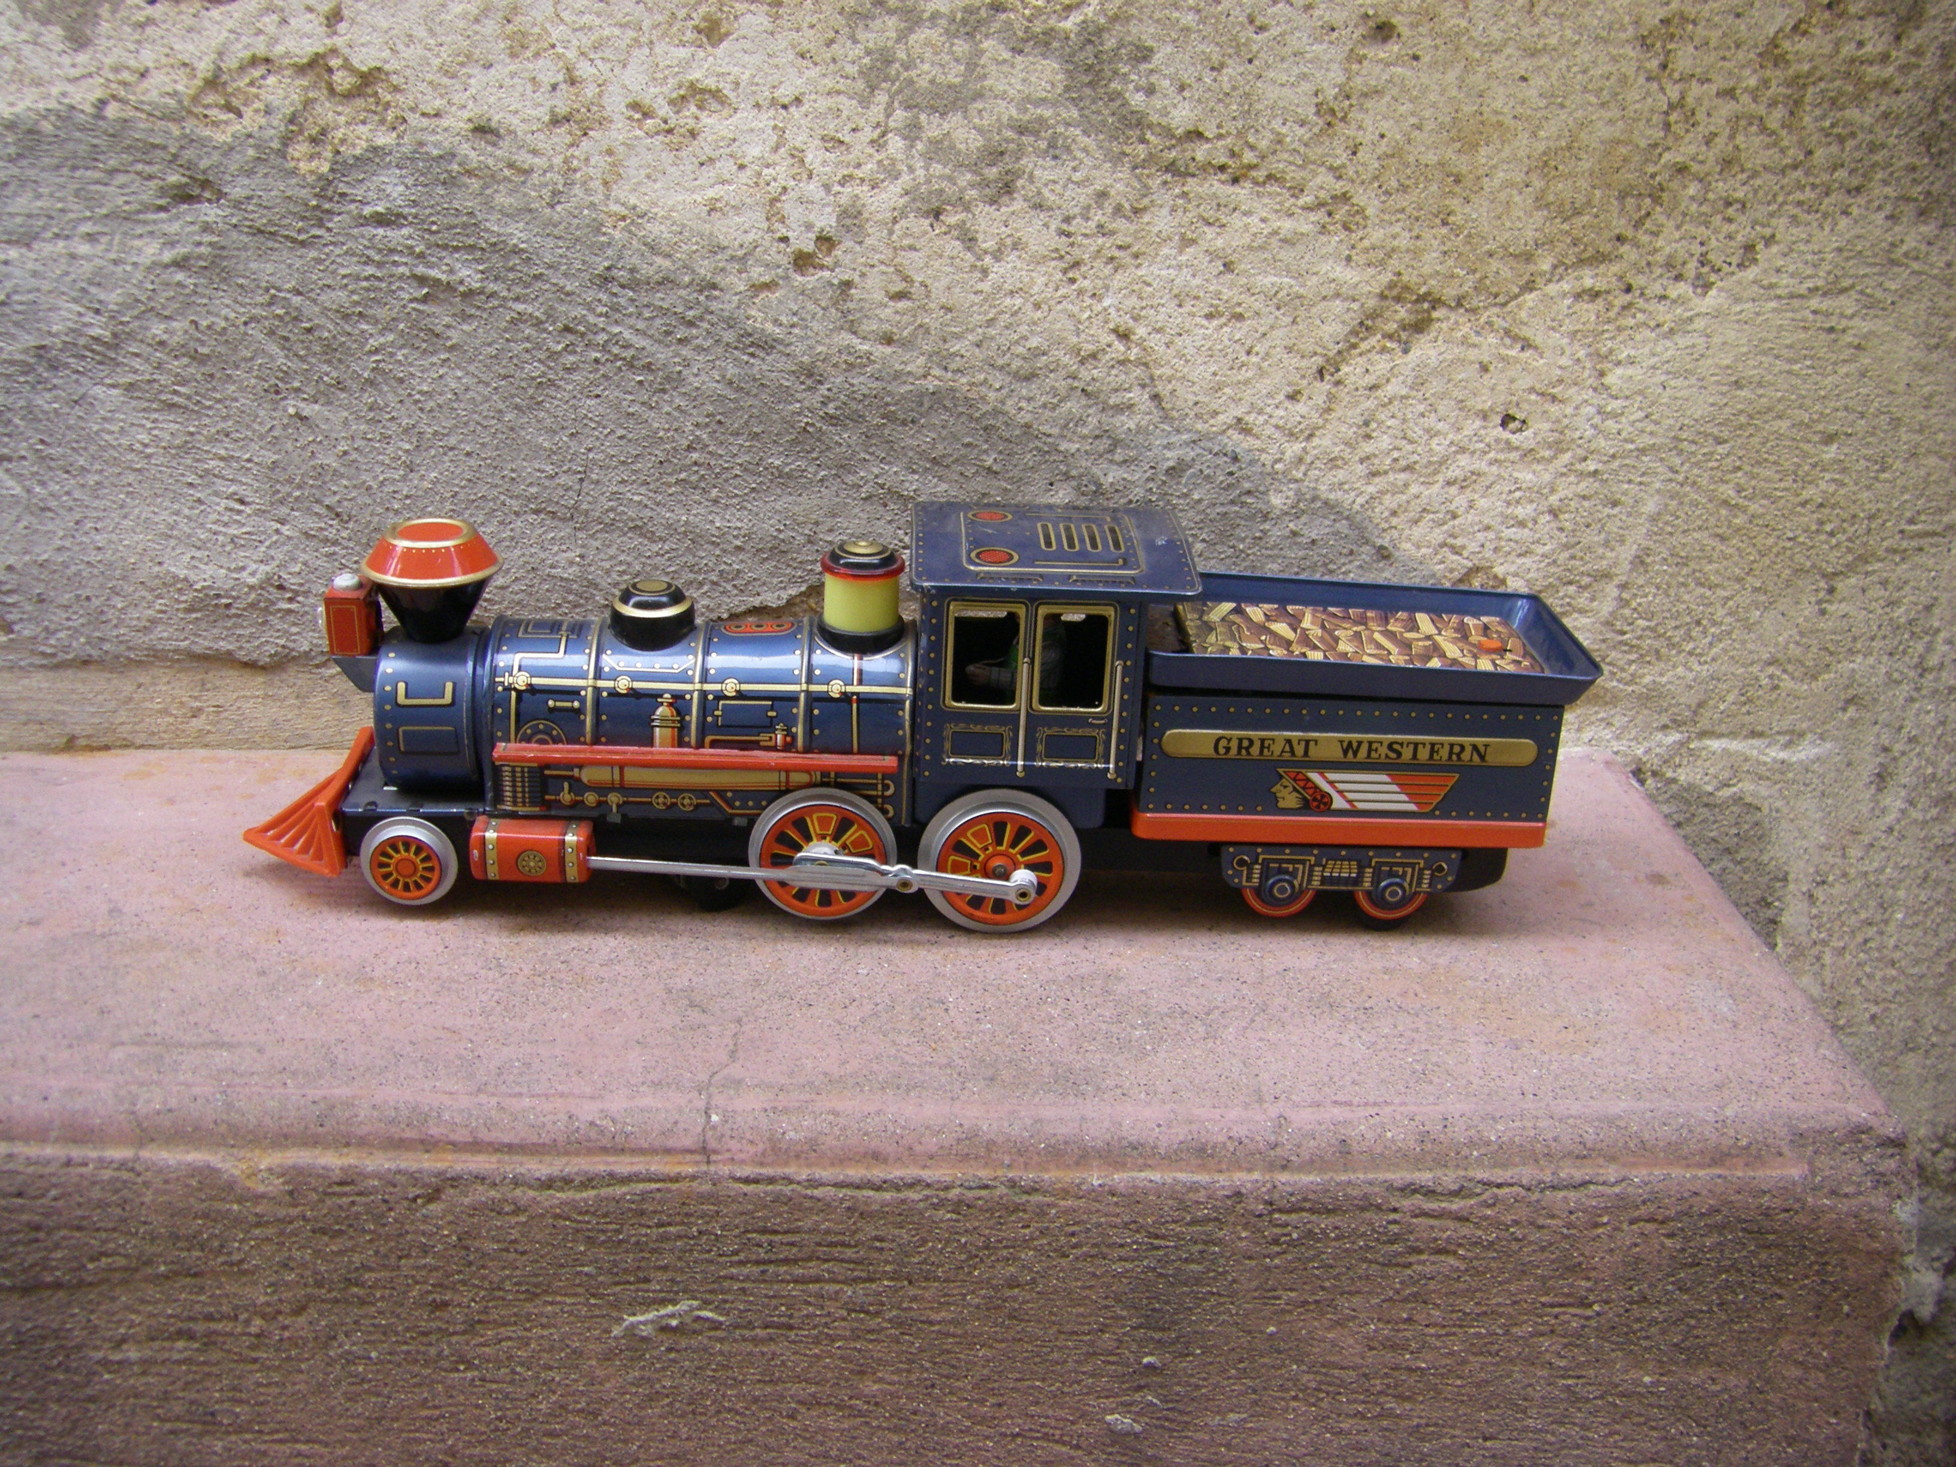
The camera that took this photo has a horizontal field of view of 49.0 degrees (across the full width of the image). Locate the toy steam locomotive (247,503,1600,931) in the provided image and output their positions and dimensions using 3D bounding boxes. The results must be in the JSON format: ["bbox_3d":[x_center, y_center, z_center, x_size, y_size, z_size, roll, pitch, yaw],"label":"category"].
[{"bbox_3d":[-0.023,-0.006,0.643,0.395,0.117,0.073,2,23,-2],"label":"toy steam locomotive"}]

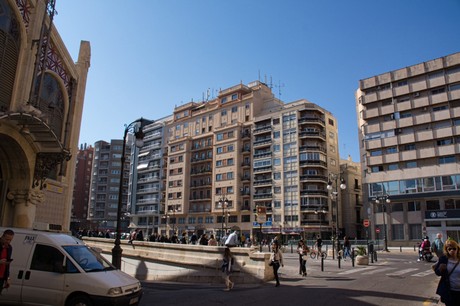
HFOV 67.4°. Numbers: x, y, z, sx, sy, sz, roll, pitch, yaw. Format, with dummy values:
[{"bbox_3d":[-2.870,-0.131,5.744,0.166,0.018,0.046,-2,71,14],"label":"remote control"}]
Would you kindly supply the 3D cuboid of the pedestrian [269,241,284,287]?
[{"bbox_3d":[1.735,4.137,12.869,0.550,1.630,0.480,-4,-14,22],"label":"pedestrian"}]

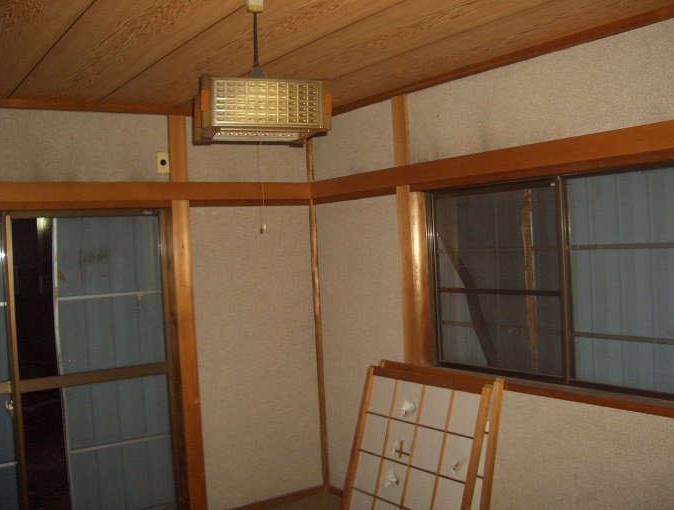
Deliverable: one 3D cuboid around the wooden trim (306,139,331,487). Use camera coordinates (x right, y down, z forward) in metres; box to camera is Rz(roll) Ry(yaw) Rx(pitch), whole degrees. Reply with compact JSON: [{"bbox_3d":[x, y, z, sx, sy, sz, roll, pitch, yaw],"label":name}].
[{"bbox_3d":[-0.116,0.300,4.250,0.032,2.250,0.032,-4,1,-37],"label":"wooden trim"}]

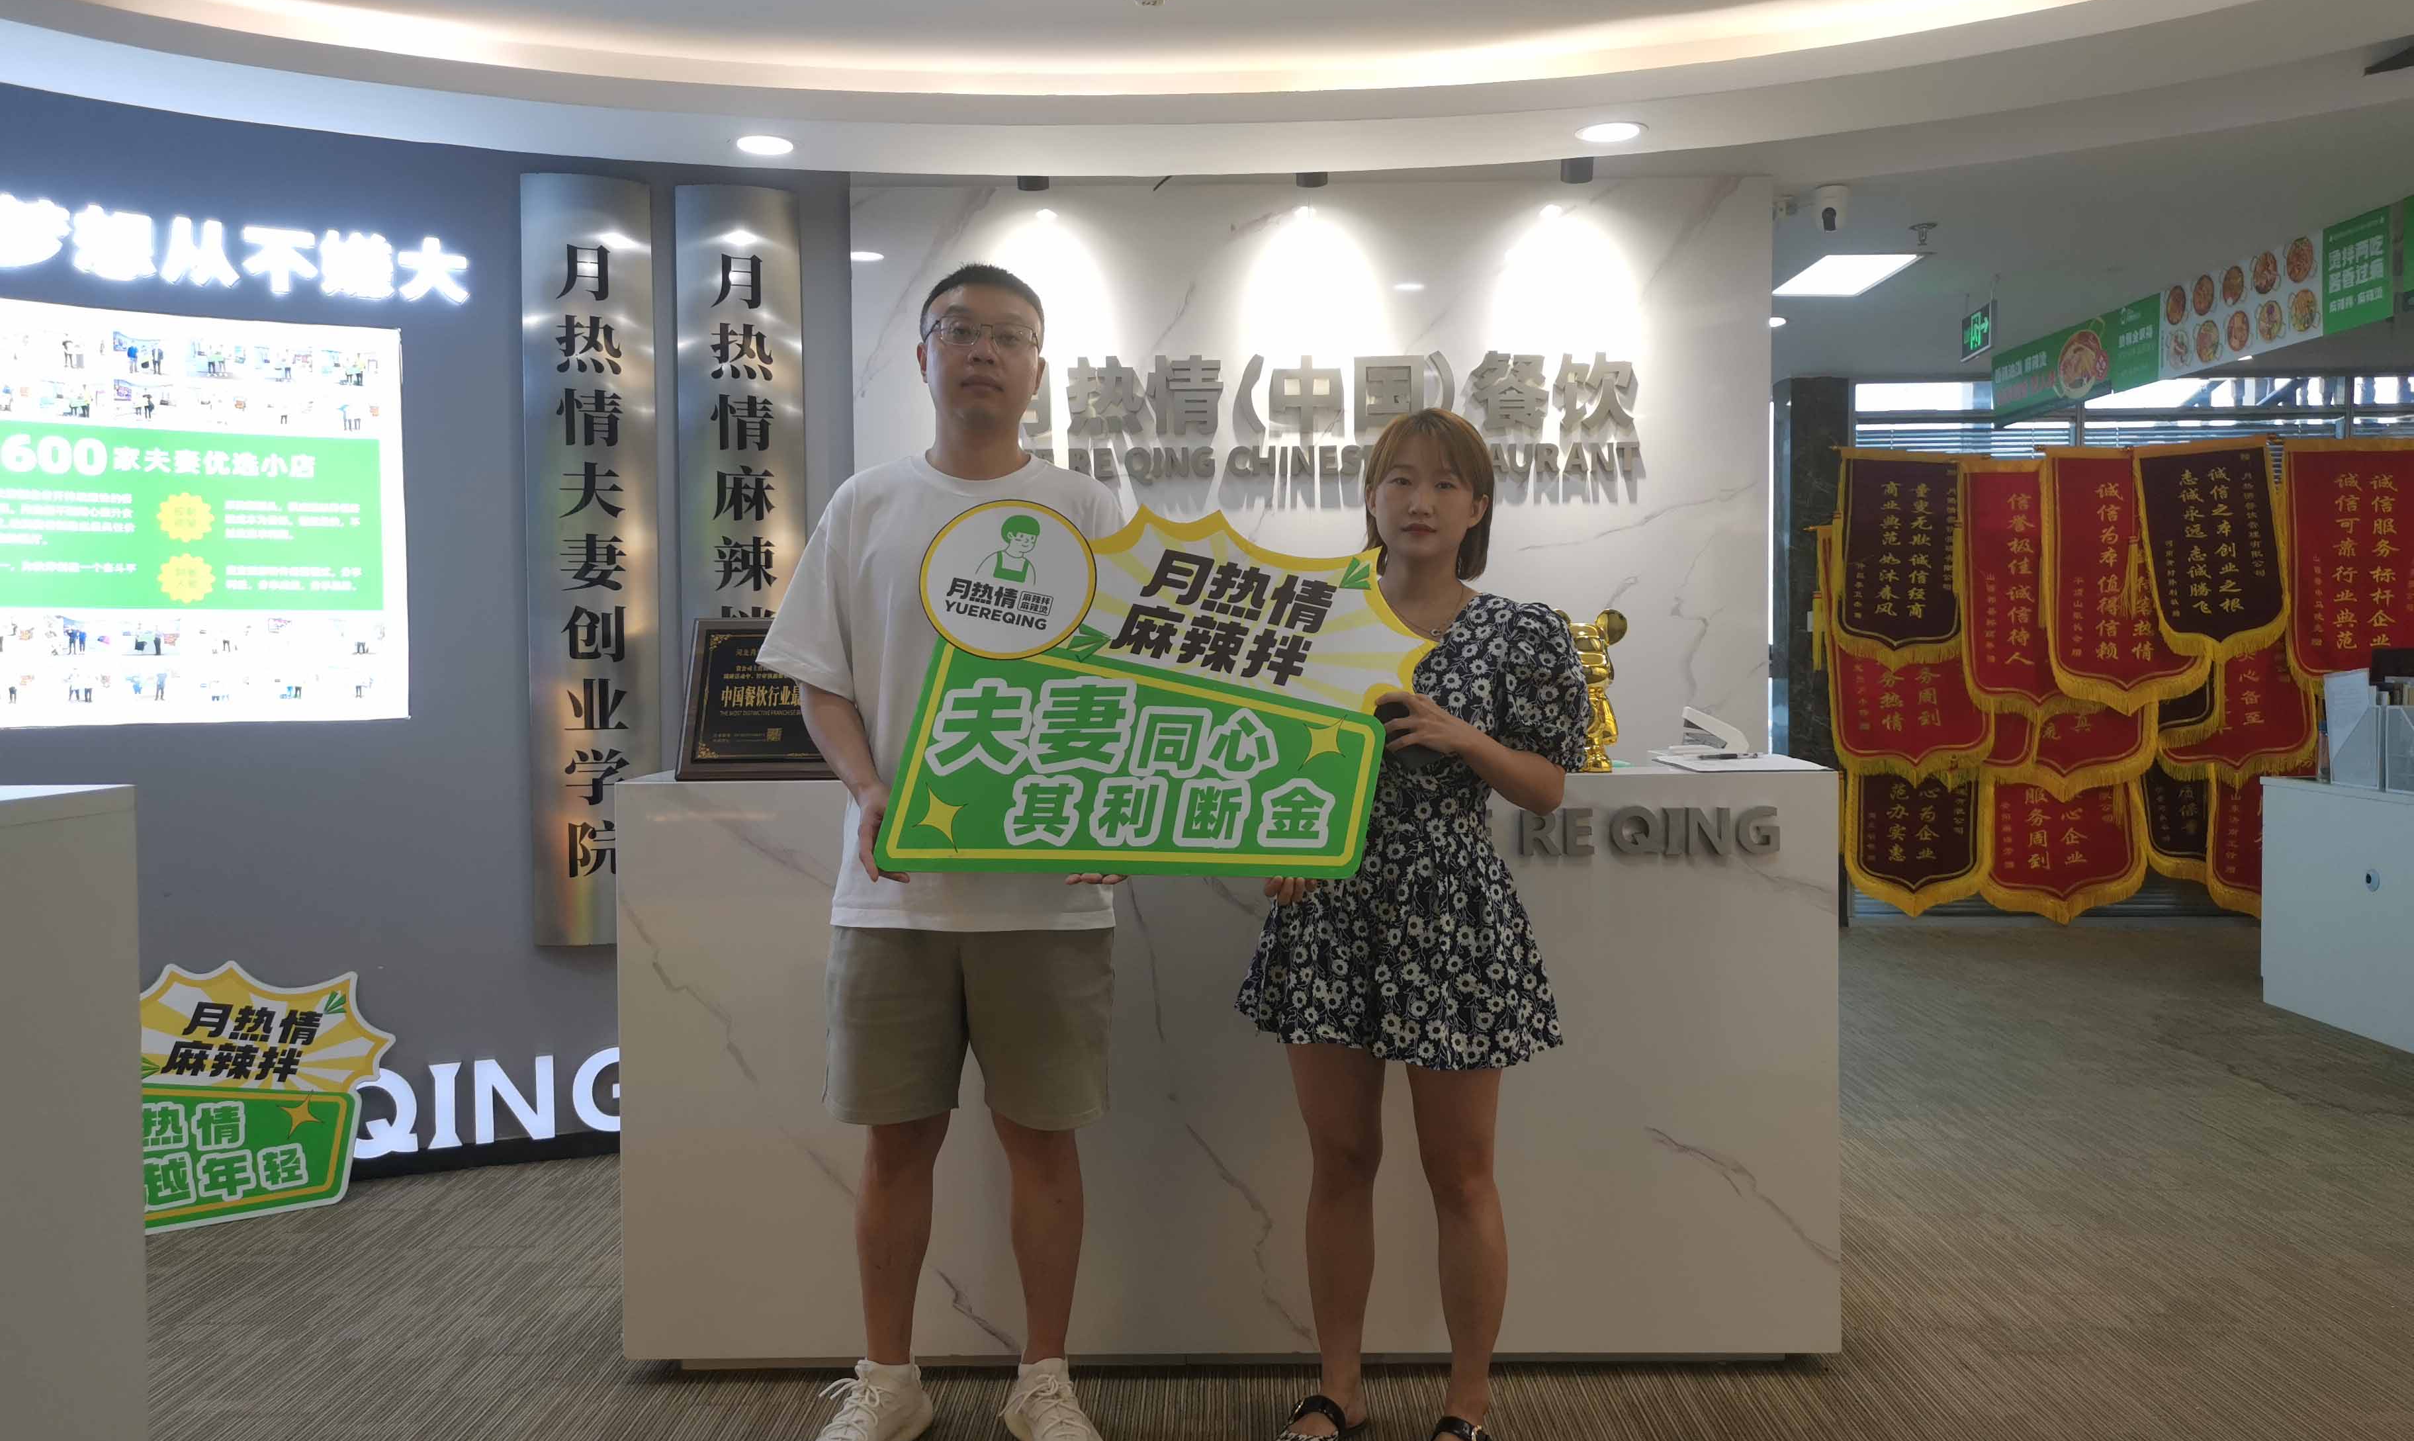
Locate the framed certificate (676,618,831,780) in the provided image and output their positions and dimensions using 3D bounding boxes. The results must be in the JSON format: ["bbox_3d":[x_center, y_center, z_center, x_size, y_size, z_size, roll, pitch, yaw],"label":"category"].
[{"bbox_3d":[-0.669,-0.030,3.151,0.390,0.300,0.036,0,-26,1],"label":"framed certificate"}]

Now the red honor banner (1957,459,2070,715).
[{"bbox_3d":[3.495,-0.560,7.930,0.640,1.080,0.040,-3,2,1],"label":"red honor banner"}]

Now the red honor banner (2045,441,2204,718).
[{"bbox_3d":[3.852,-0.592,7.880,0.670,1.090,0.040,-1,2,1],"label":"red honor banner"}]

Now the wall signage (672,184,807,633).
[{"bbox_3d":[-1.122,-0.374,4.576,0.310,1.820,0.045,-1,2,-11],"label":"wall signage"}]

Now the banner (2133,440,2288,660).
[{"bbox_3d":[4.184,-0.698,7.830,0.590,0.920,0.040,-8,2,1],"label":"banner"}]

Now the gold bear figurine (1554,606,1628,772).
[{"bbox_3d":[0.639,-0.048,3.180,0.145,0.275,0.105,0,2,1],"label":"gold bear figurine"}]

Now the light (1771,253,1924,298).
[{"bbox_3d":[2.004,-1.405,5.921,0.295,0.050,0.630,0,2,1],"label":"light"}]

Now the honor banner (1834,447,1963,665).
[{"bbox_3d":[2.904,-0.669,7.913,0.570,0.940,0.050,2,2,1],"label":"honor banner"}]

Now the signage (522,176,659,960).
[{"bbox_3d":[-1.453,-0.374,4.470,0.302,1.815,0.045,-1,2,-19],"label":"signage"}]

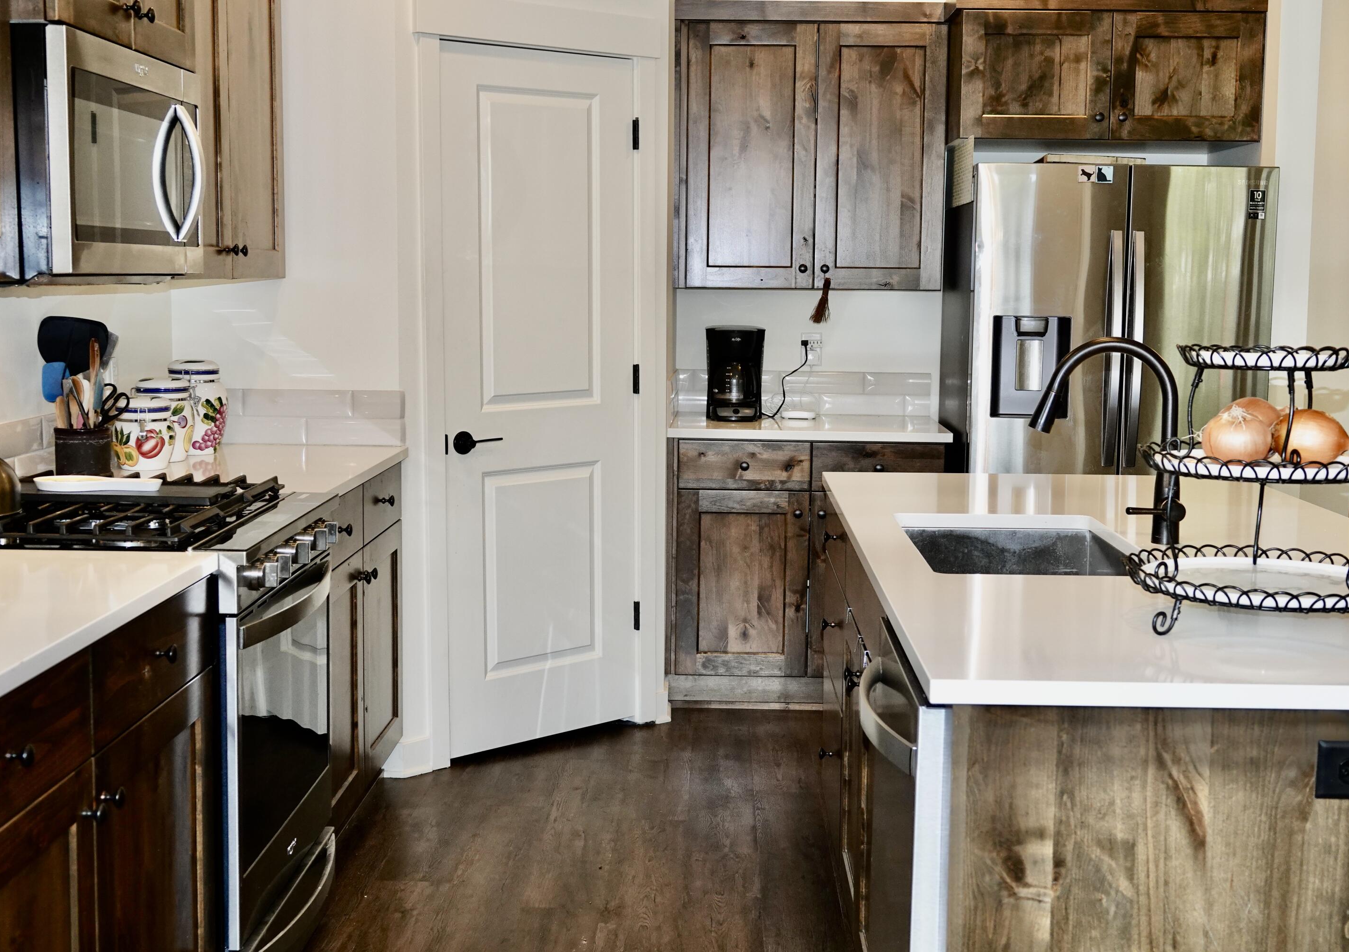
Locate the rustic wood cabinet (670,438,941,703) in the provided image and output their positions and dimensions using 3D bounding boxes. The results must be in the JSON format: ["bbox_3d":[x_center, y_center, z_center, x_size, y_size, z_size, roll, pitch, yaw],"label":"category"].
[{"bbox_3d":[0.432,0.286,5.806,0.878,0.884,0.640,1,7,1],"label":"rustic wood cabinet"}]

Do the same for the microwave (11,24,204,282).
[{"bbox_3d":[-1.235,-0.603,3.318,0.450,0.428,0.760,1,7,1],"label":"microwave"}]

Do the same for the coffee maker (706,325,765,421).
[{"bbox_3d":[0.208,-0.361,5.868,0.195,0.322,0.255,1,7,1],"label":"coffee maker"}]

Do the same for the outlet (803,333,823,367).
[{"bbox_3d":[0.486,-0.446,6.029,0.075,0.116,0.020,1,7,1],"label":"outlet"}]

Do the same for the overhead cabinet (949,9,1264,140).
[{"bbox_3d":[1.372,-1.283,5.618,0.938,0.392,0.600,1,7,1],"label":"overhead cabinet"}]

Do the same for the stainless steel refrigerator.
[{"bbox_3d":[1.380,-0.120,5.623,0.909,1.751,0.775,1,7,1],"label":"stainless steel refrigerator"}]

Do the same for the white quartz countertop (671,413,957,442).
[{"bbox_3d":[0.441,-0.166,5.739,0.902,0.030,0.665,1,7,1],"label":"white quartz countertop"}]

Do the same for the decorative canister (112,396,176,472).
[{"bbox_3d":[-1.324,-0.107,4.249,0.156,0.177,0.156,-1,7,-16],"label":"decorative canister"}]

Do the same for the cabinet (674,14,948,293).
[{"bbox_3d":[0.459,-1.073,5.804,0.876,0.876,0.330,1,7,1],"label":"cabinet"}]

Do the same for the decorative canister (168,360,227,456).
[{"bbox_3d":[-1.298,-0.186,4.605,0.172,0.250,0.172,1,7,1],"label":"decorative canister"}]

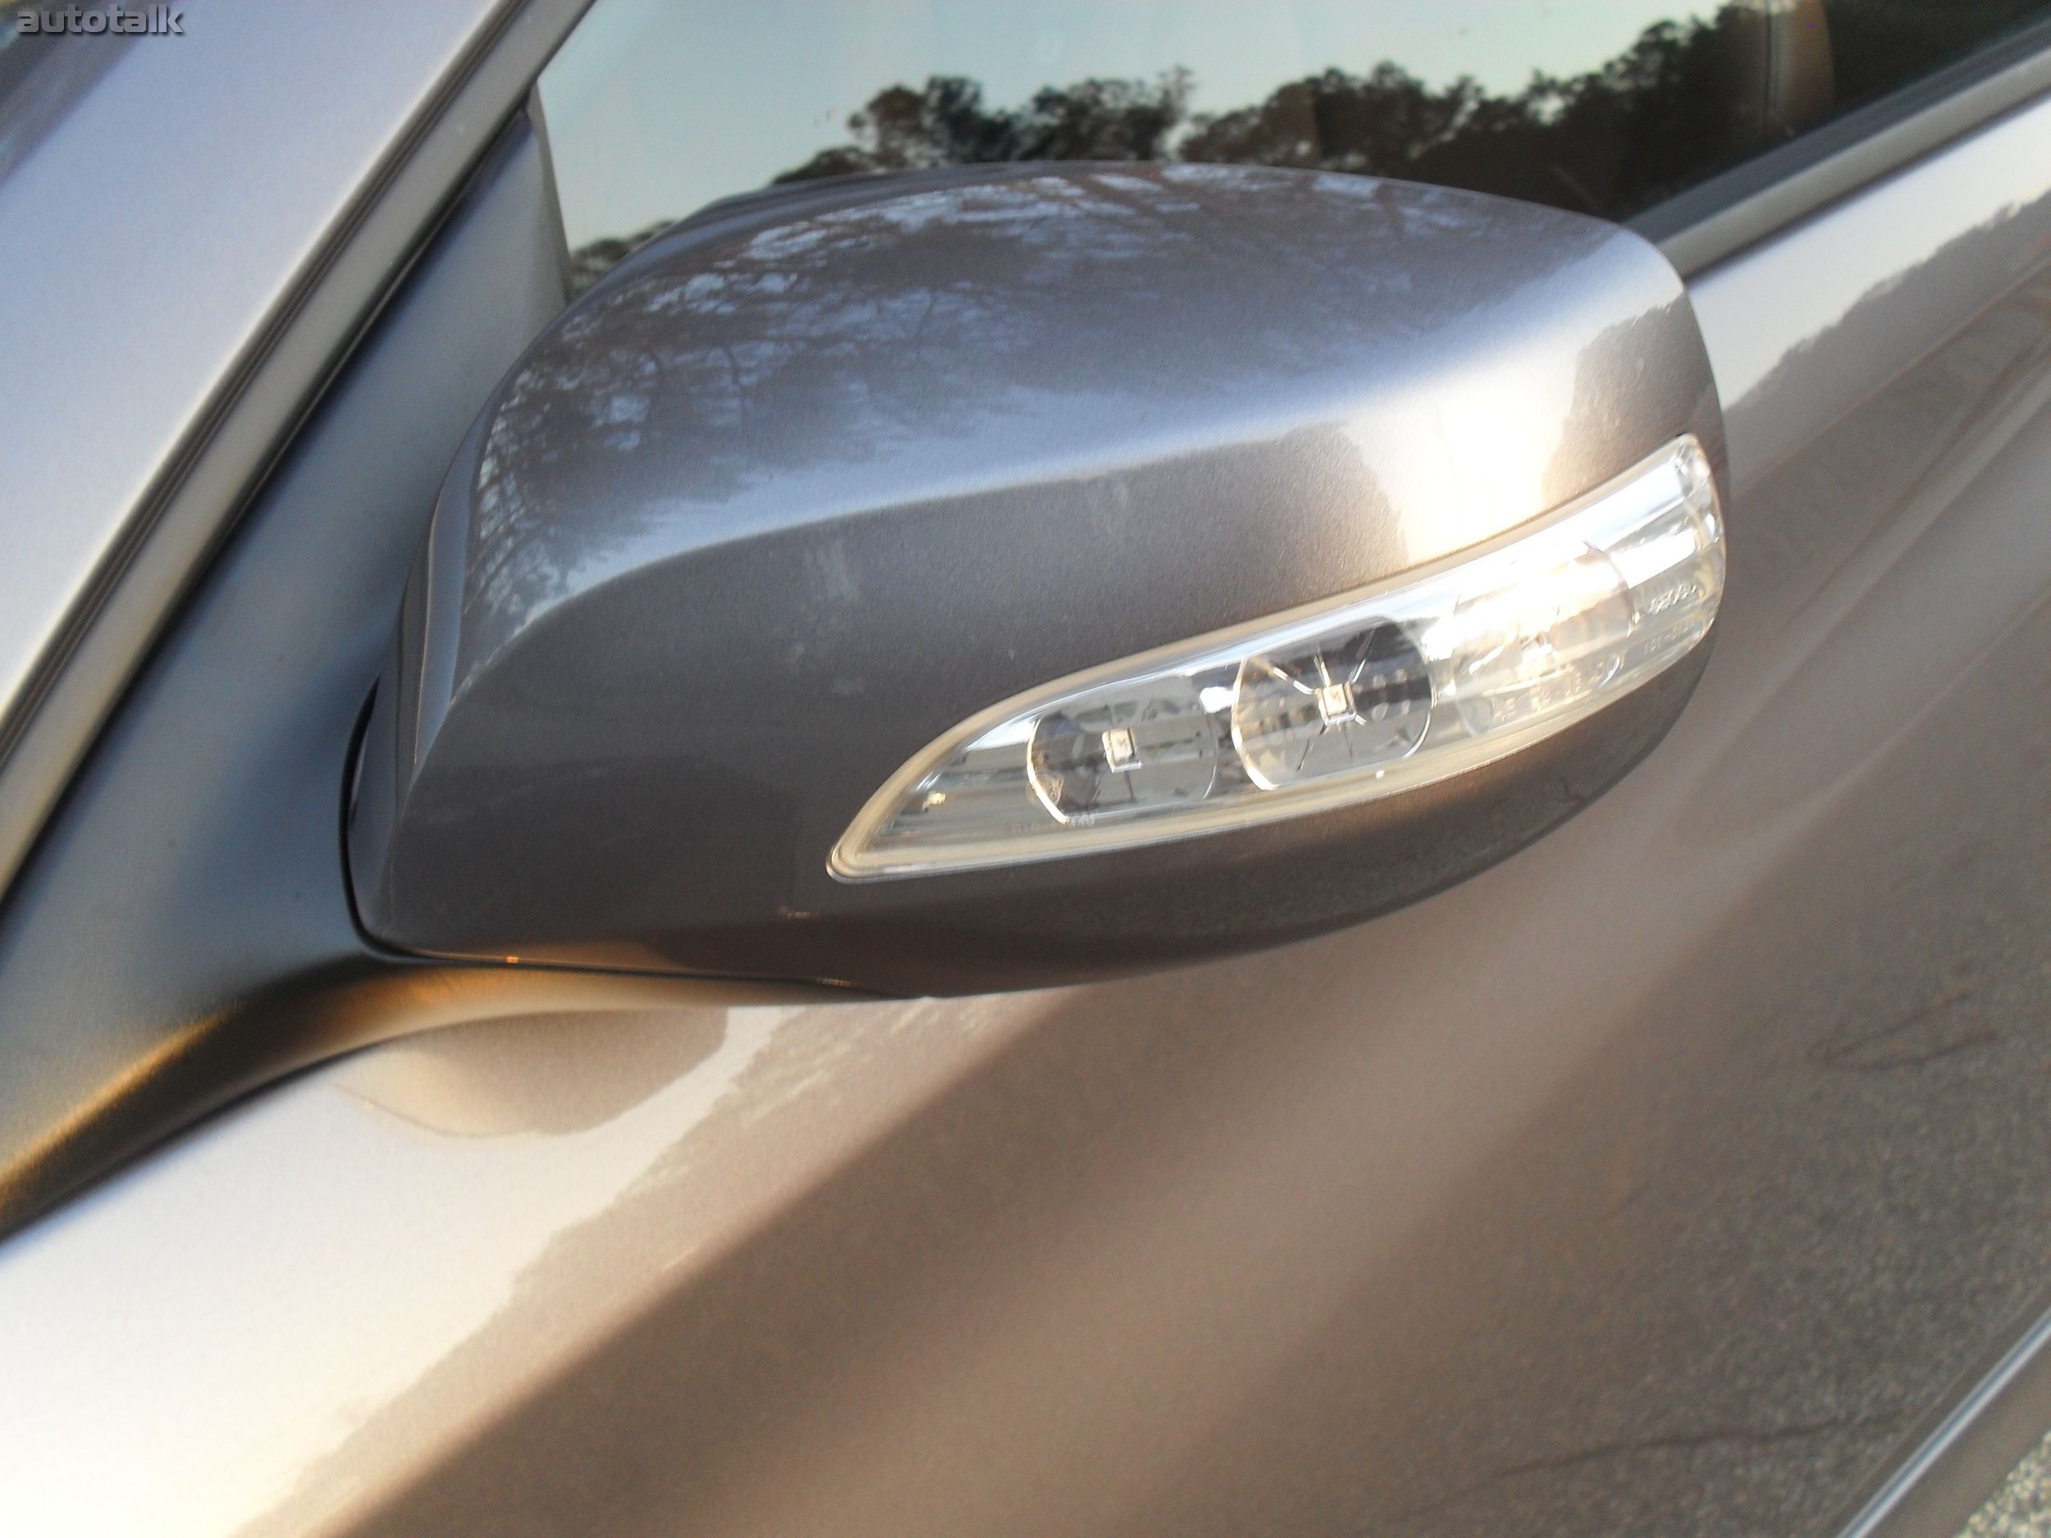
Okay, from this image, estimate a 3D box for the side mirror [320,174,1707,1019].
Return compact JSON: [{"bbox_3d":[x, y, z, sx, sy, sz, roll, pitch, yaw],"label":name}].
[{"bbox_3d":[-0.002,-0.036,0.461,0.250,0.148,0.130,3,29,19],"label":"side mirror"}]

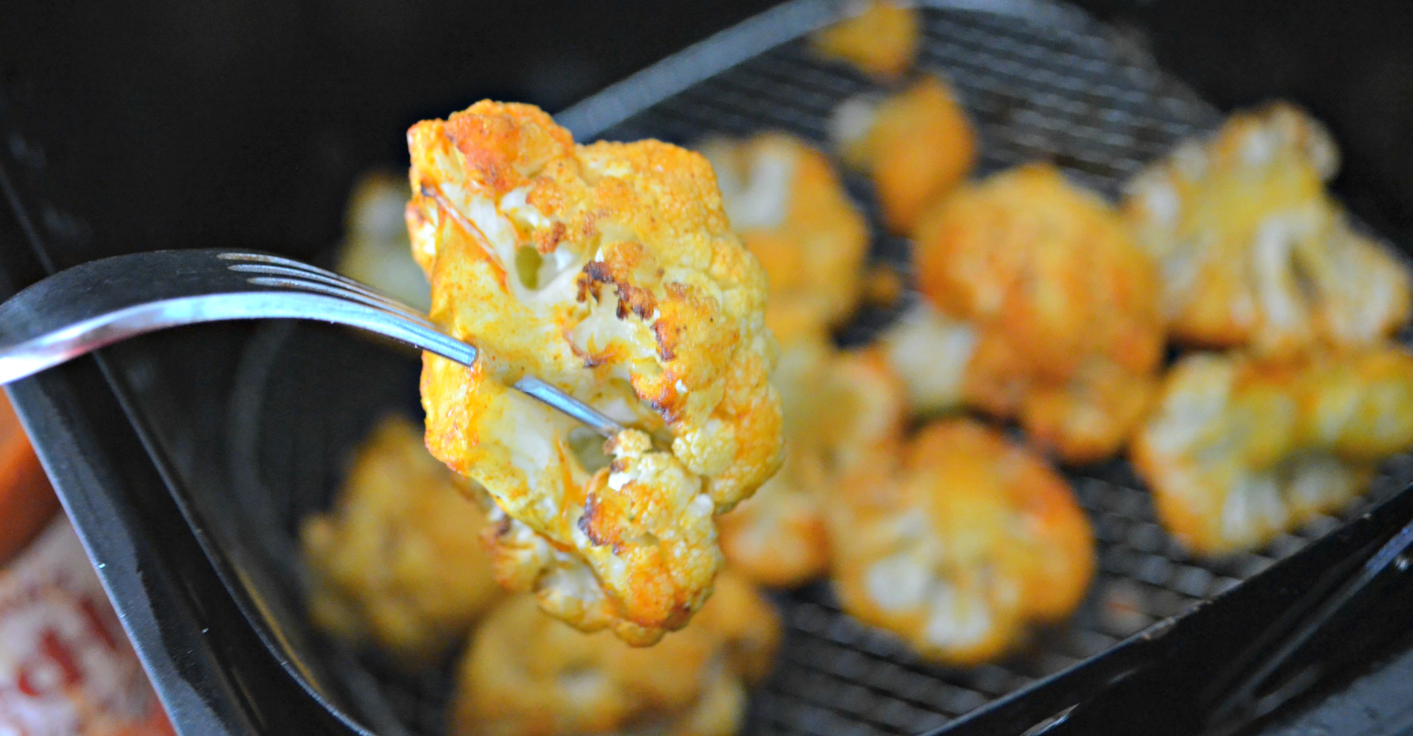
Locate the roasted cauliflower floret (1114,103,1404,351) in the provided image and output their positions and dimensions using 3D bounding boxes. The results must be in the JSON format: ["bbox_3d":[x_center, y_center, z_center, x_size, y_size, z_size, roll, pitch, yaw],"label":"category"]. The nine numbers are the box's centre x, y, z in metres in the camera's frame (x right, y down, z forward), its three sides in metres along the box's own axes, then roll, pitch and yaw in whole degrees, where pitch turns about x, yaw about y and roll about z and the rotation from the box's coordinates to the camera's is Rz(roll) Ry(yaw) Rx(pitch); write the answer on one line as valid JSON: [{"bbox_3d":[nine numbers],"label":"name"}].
[{"bbox_3d":[0.092,-0.022,0.310,0.045,0.041,0.041,-9,50,0],"label":"roasted cauliflower floret"}]

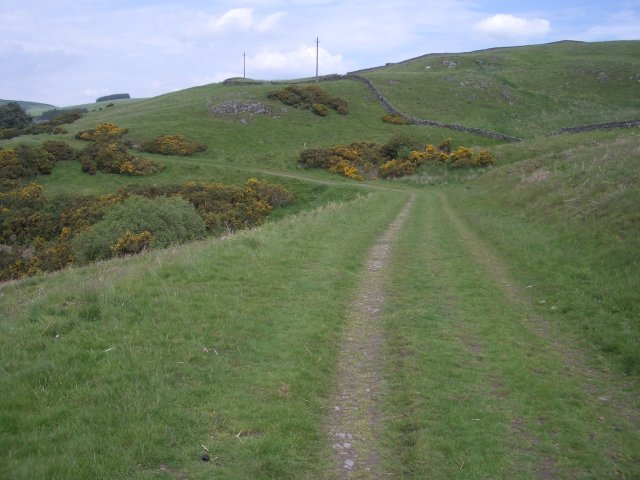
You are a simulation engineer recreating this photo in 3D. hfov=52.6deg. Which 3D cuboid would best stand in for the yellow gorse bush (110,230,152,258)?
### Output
[{"bbox_3d":[-7.282,0.174,25.000,1.650,1.150,1.300,0,7,0],"label":"yellow gorse bush"}]

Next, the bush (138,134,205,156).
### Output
[{"bbox_3d":[-15.956,-10.223,70.000,7.200,2.300,4.000,0,7,0],"label":"bush"}]

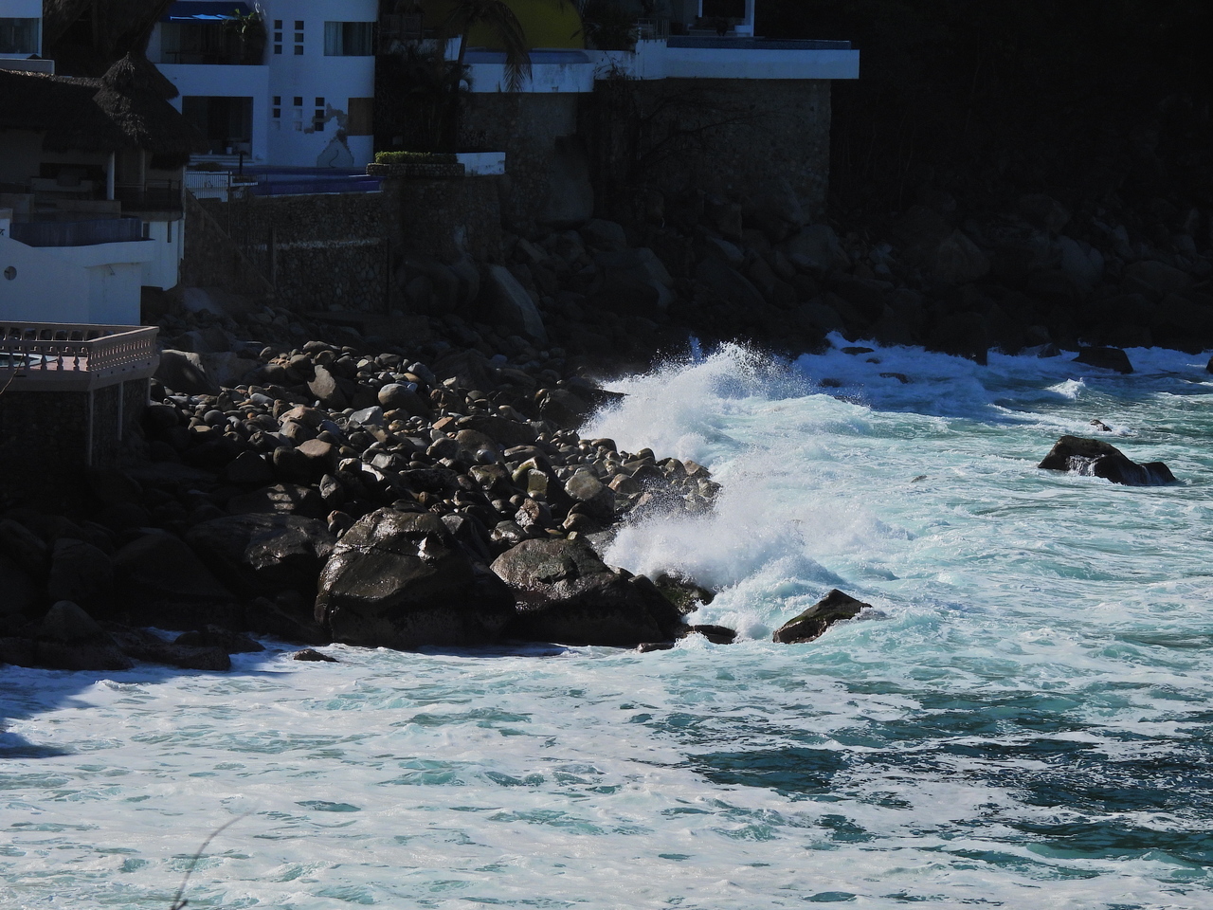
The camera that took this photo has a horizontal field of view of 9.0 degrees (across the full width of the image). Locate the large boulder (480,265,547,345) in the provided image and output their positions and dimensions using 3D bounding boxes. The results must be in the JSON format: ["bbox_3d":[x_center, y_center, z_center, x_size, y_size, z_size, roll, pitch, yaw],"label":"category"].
[{"bbox_3d":[-3.775,-6.176,315.000,2.790,3.180,2.500,1,4,0],"label":"large boulder"}]

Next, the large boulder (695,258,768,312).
[{"bbox_3d":[5.512,-7.524,341.000,3.270,2.270,2.600,1,4,0],"label":"large boulder"}]

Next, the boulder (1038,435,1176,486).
[{"bbox_3d":[18.026,0.188,278.000,4.990,1.760,2.900,1,4,0],"label":"boulder"}]

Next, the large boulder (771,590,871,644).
[{"bbox_3d":[6.013,4.480,215.000,2.700,1.480,1.900,1,4,0],"label":"large boulder"}]

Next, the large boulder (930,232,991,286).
[{"bbox_3d":[15.840,-8.842,345.000,2.630,2.390,2.300,1,4,0],"label":"large boulder"}]

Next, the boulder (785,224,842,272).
[{"bbox_3d":[9.320,-9.320,347.000,2.560,2.060,2.300,1,4,0],"label":"boulder"}]

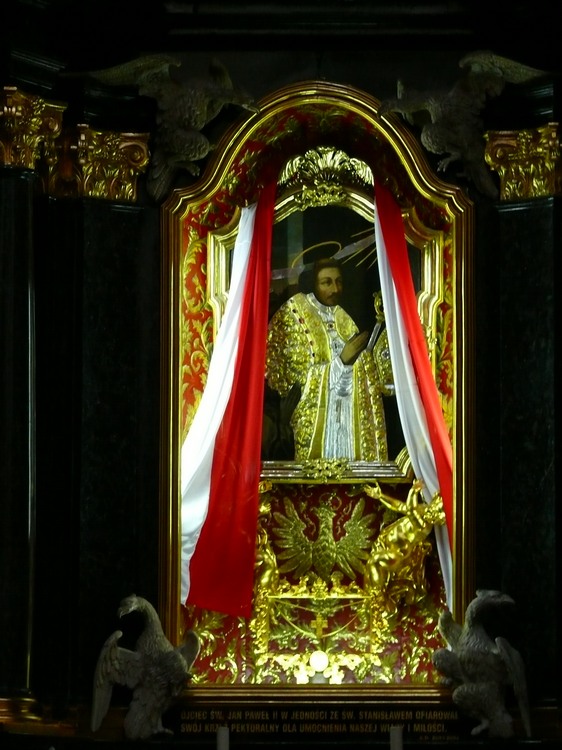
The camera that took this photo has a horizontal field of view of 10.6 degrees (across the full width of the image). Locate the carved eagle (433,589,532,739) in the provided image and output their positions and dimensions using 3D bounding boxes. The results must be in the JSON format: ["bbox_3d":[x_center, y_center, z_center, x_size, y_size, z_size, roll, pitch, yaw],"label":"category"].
[{"bbox_3d":[0.887,1.270,13.350,0.380,0.650,0.430,7,-10,-42],"label":"carved eagle"}]

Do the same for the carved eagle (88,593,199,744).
[{"bbox_3d":[-0.597,1.283,13.350,0.380,0.650,0.460,-7,-10,42],"label":"carved eagle"}]

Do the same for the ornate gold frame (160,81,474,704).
[{"bbox_3d":[0.165,0.079,13.700,1.430,2.820,0.160,0,-6,0],"label":"ornate gold frame"}]

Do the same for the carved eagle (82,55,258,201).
[{"bbox_3d":[-0.488,-1.114,13.650,0.520,0.620,0.660,-7,-10,42],"label":"carved eagle"}]

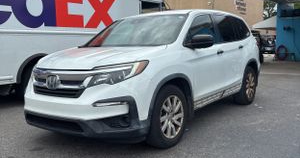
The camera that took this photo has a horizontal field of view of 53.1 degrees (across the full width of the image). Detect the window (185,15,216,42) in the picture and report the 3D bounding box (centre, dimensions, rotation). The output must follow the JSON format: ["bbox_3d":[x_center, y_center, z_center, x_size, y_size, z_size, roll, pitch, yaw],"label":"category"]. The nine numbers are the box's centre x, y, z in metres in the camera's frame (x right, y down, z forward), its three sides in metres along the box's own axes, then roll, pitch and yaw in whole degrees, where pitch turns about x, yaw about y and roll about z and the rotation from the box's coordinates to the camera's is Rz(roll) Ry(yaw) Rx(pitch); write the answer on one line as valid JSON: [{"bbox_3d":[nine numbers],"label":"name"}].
[{"bbox_3d":[0.656,-0.673,4.024,0.080,0.430,1.020,-19,-5,36],"label":"window"}]

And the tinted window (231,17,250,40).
[{"bbox_3d":[1.629,-0.905,5.449,0.080,0.410,0.720,-18,-4,32],"label":"tinted window"}]

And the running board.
[{"bbox_3d":[1.032,0.243,4.518,0.150,0.130,1.780,3,8,35],"label":"running board"}]

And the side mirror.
[{"bbox_3d":[0.623,-0.462,3.729,0.280,0.200,0.220,3,8,35],"label":"side mirror"}]

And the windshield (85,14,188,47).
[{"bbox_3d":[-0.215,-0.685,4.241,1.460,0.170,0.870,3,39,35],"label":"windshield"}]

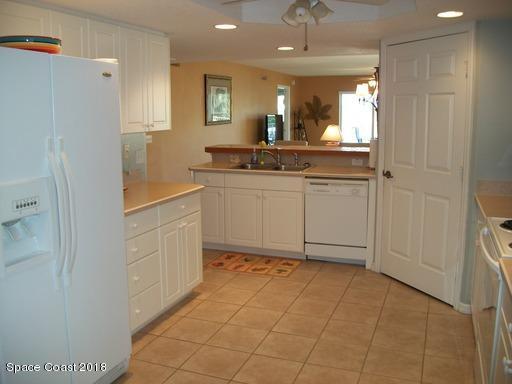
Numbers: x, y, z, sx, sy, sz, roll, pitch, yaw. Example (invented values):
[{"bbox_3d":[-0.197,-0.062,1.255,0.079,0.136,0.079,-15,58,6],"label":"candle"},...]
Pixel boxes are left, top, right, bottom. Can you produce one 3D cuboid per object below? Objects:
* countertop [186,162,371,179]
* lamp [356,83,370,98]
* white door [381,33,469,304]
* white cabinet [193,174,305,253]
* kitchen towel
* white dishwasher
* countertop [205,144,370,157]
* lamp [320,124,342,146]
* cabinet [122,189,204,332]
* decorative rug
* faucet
[{"bbox_3d":[0.310,-0.231,5.021,1.947,0.040,0.636,3,10,21],"label":"countertop"},{"bbox_3d":[1.571,-1.493,6.961,0.190,0.210,0.190,3,10,21],"label":"lamp"},{"bbox_3d":[1.345,-0.182,3.861,0.045,2.030,0.850,-5,10,-23],"label":"white door"},{"bbox_3d":[0.017,0.153,5.213,1.225,0.780,0.597,3,10,21],"label":"white cabinet"},{"bbox_3d":[1.222,-0.389,4.851,0.120,0.285,0.120,3,10,21],"label":"kitchen towel"},{"bbox_3d":[0.881,0.228,4.869,0.607,0.822,0.607,3,10,21],"label":"white dishwasher"},{"bbox_3d":[0.412,-0.493,5.576,2.020,0.045,0.600,3,10,21],"label":"countertop"},{"bbox_3d":[1.501,-1.019,9.356,0.440,0.620,0.440,3,10,21],"label":"lamp"},{"bbox_3d":[-0.930,0.455,3.475,0.594,0.780,1.150,3,10,21],"label":"cabinet"},{"bbox_3d":[-0.001,0.725,4.729,0.842,0.010,0.515,3,10,21],"label":"decorative rug"},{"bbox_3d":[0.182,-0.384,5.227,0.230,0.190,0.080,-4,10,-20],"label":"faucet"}]

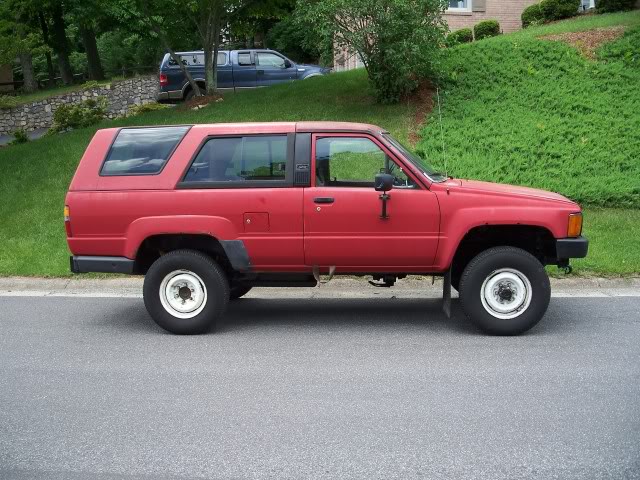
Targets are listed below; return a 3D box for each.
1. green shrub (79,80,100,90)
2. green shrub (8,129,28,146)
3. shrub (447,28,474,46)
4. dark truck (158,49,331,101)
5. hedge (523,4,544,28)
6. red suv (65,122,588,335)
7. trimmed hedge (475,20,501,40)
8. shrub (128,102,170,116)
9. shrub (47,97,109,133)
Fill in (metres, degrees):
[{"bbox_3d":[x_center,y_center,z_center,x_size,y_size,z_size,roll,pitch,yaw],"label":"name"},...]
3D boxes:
[{"bbox_3d":[-7.380,-4.969,22.000,0.643,0.322,0.550,-1,7,0],"label":"green shrub"},{"bbox_3d":[-7.492,-2.547,17.000,0.497,0.447,0.500,-1,7,0],"label":"green shrub"},{"bbox_3d":[4.231,-6.083,20.600,0.843,0.572,0.800,-1,7,0],"label":"shrub"},{"bbox_3d":[-2.150,-5.150,22.450,5.800,1.900,2.000,-3,7,-6],"label":"dark truck"},{"bbox_3d":[6.367,-6.665,20.400,0.656,0.716,0.800,-1,7,0],"label":"hedge"},{"bbox_3d":[0.055,-0.165,6.370,4.380,1.730,1.720,0,7,6],"label":"red suv"},{"bbox_3d":[5.044,-6.294,20.600,0.783,0.632,0.800,-1,7,0],"label":"trimmed hedge"},{"bbox_3d":[-4.810,-3.682,19.300,1.185,0.395,0.850,-1,7,0],"label":"shrub"},{"bbox_3d":[-6.319,-3.284,17.900,1.570,0.942,1.200,-1,7,0],"label":"shrub"}]

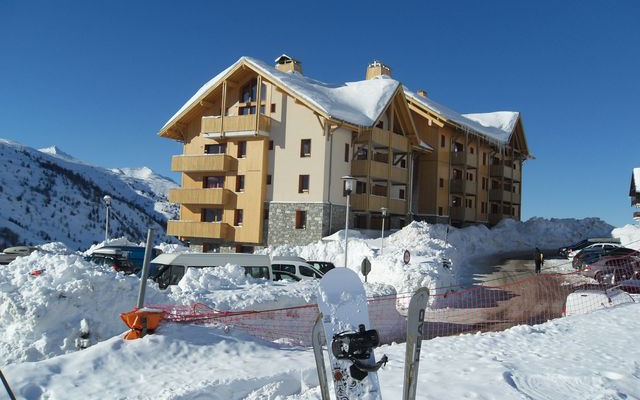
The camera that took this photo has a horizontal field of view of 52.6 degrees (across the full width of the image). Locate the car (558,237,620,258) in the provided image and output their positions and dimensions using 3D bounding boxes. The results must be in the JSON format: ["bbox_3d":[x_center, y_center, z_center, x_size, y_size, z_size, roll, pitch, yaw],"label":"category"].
[{"bbox_3d":[20.139,3.674,48.000,4.400,1.680,1.800,2,-3,13],"label":"car"}]

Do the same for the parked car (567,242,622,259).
[{"bbox_3d":[19.636,3.774,45.300,4.400,1.450,1.770,2,-3,13],"label":"parked car"}]

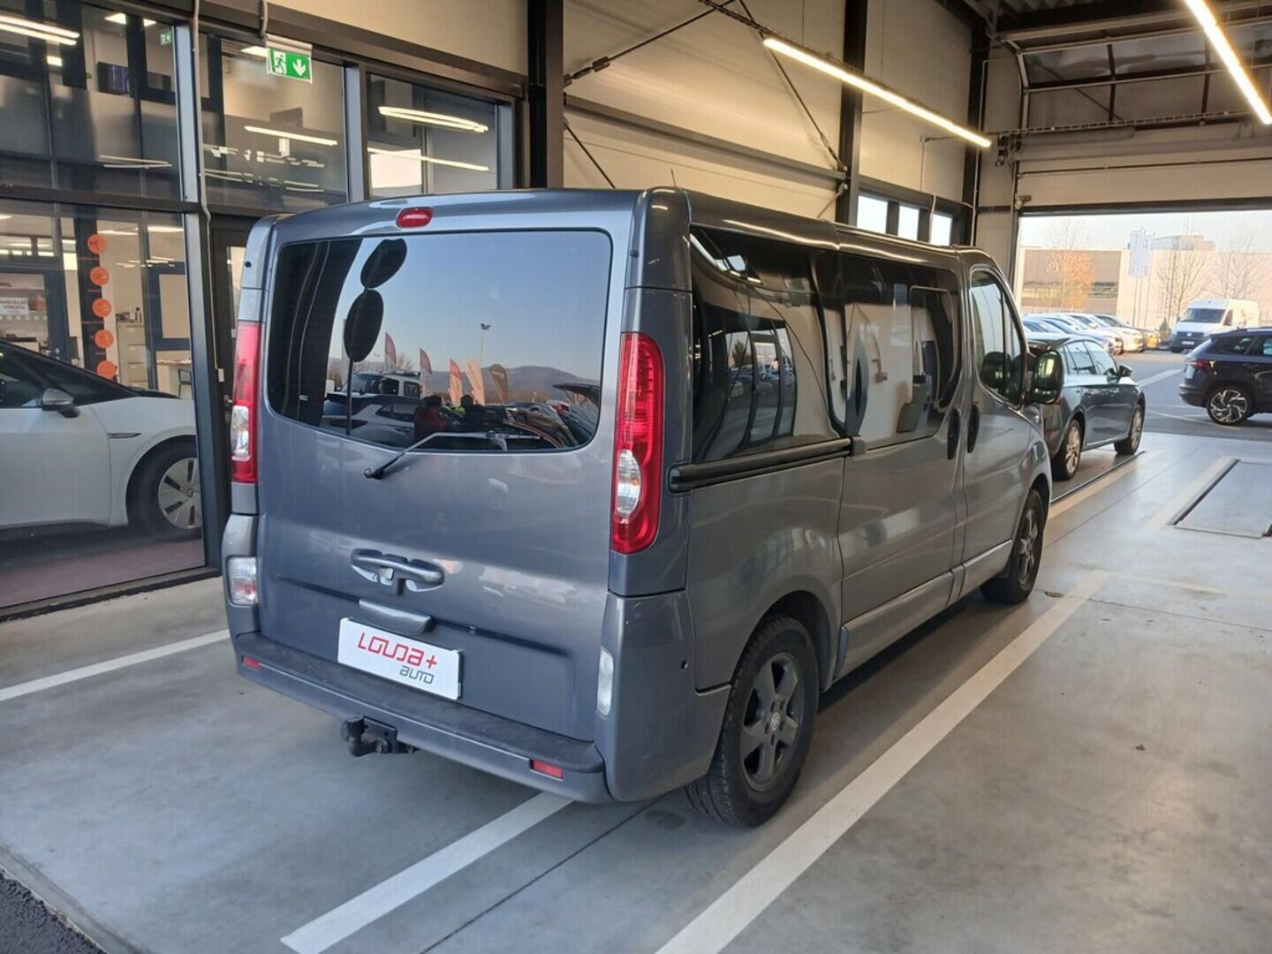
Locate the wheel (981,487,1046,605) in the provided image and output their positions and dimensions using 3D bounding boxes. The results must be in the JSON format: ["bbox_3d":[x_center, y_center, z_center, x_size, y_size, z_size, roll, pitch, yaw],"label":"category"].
[{"bbox_3d":[2.212,0.404,5.669,0.215,0.670,0.670,8,12,36],"label":"wheel"}]

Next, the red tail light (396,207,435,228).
[{"bbox_3d":[-0.663,-0.777,2.864,0.140,0.056,0.038,8,12,36],"label":"red tail light"}]

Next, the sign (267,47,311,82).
[{"bbox_3d":[-2.123,-2.534,5.866,0.035,0.150,0.290,9,12,37],"label":"sign"}]

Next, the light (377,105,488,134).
[{"bbox_3d":[-1.965,-3.479,9.321,0.130,0.080,1.250,9,12,37],"label":"light"}]

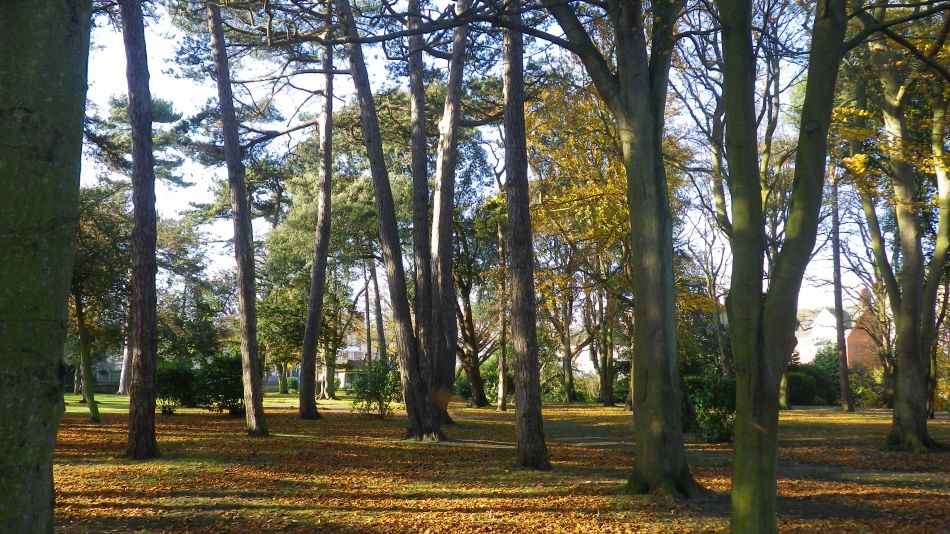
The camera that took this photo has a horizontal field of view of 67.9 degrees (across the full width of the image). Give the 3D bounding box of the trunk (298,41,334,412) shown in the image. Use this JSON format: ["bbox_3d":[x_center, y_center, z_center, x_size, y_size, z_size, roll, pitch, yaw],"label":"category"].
[{"bbox_3d":[-4.757,-1.431,21.552,0.680,11.880,0.620,2,-8,-13],"label":"trunk"}]

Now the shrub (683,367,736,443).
[{"bbox_3d":[5.280,3.094,16.123,1.400,1.620,1.350,0,-8,0],"label":"shrub"}]

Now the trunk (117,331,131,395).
[{"bbox_3d":[-21.346,5.845,43.380,0.700,3.870,0.650,0,-8,0],"label":"trunk"}]

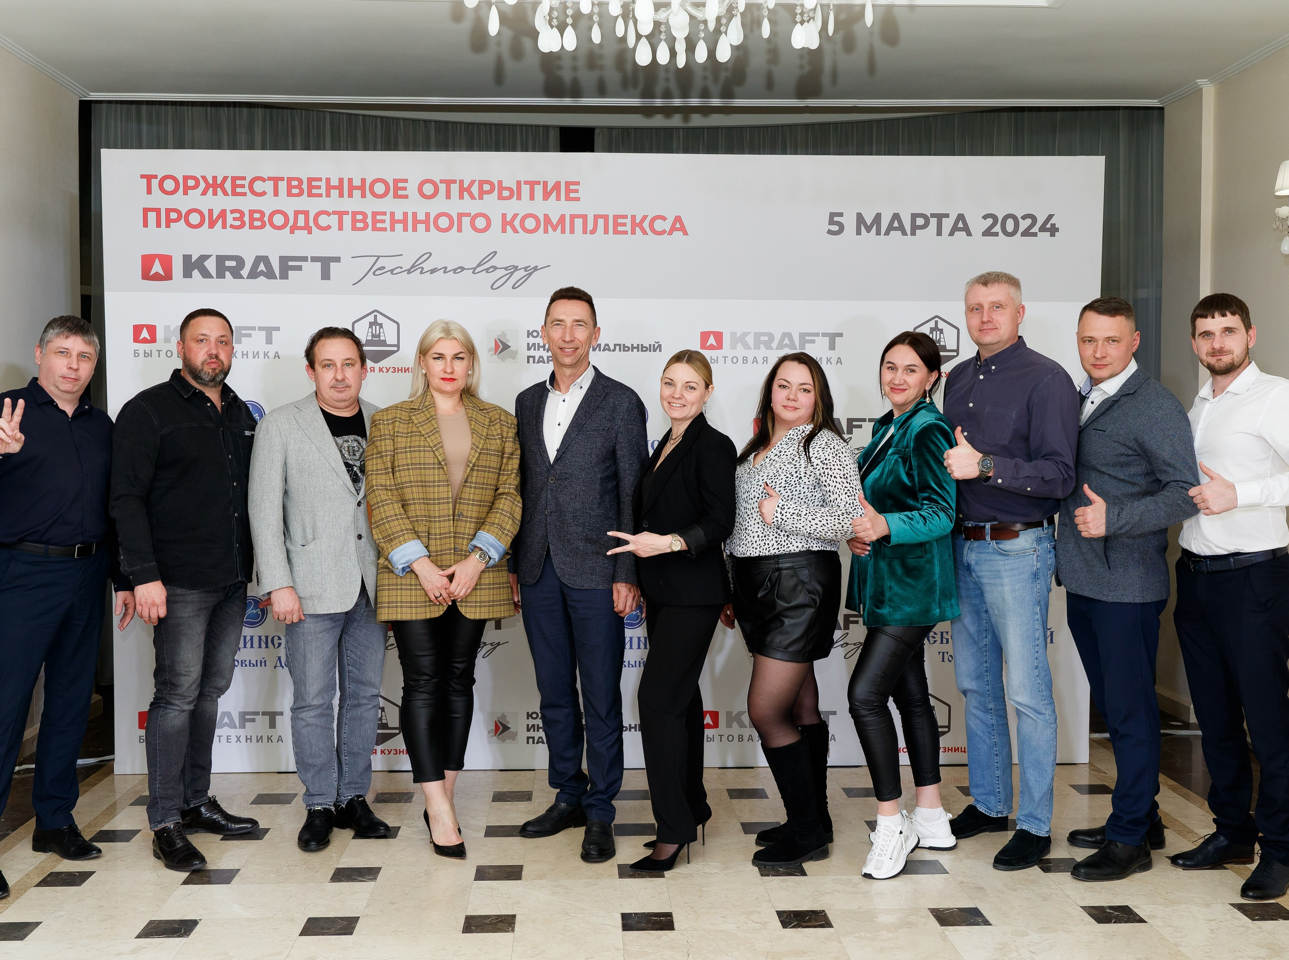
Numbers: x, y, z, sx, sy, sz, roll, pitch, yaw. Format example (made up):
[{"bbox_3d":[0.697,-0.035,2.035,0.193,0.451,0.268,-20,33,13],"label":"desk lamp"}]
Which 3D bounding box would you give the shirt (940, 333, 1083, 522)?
[{"bbox_3d":[1.202,-0.164,4.209,0.400,0.600,0.510,-2,3,-40],"label":"shirt"}]

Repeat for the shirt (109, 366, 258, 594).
[{"bbox_3d":[-1.509,-0.004,4.187,0.340,0.710,0.500,2,3,40],"label":"shirt"}]

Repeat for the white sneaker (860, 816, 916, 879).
[{"bbox_3d":[0.788,1.184,4.124,0.115,0.140,0.285,1,3,28],"label":"white sneaker"}]

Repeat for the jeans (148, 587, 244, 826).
[{"bbox_3d":[-1.491,0.711,4.251,0.350,0.900,0.390,2,3,38],"label":"jeans"}]

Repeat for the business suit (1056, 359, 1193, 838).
[{"bbox_3d":[1.545,0.388,4.108,0.400,1.480,0.490,-2,3,-34],"label":"business suit"}]

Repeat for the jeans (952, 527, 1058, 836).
[{"bbox_3d":[1.200,0.656,4.267,0.320,0.980,0.390,-2,3,-40],"label":"jeans"}]

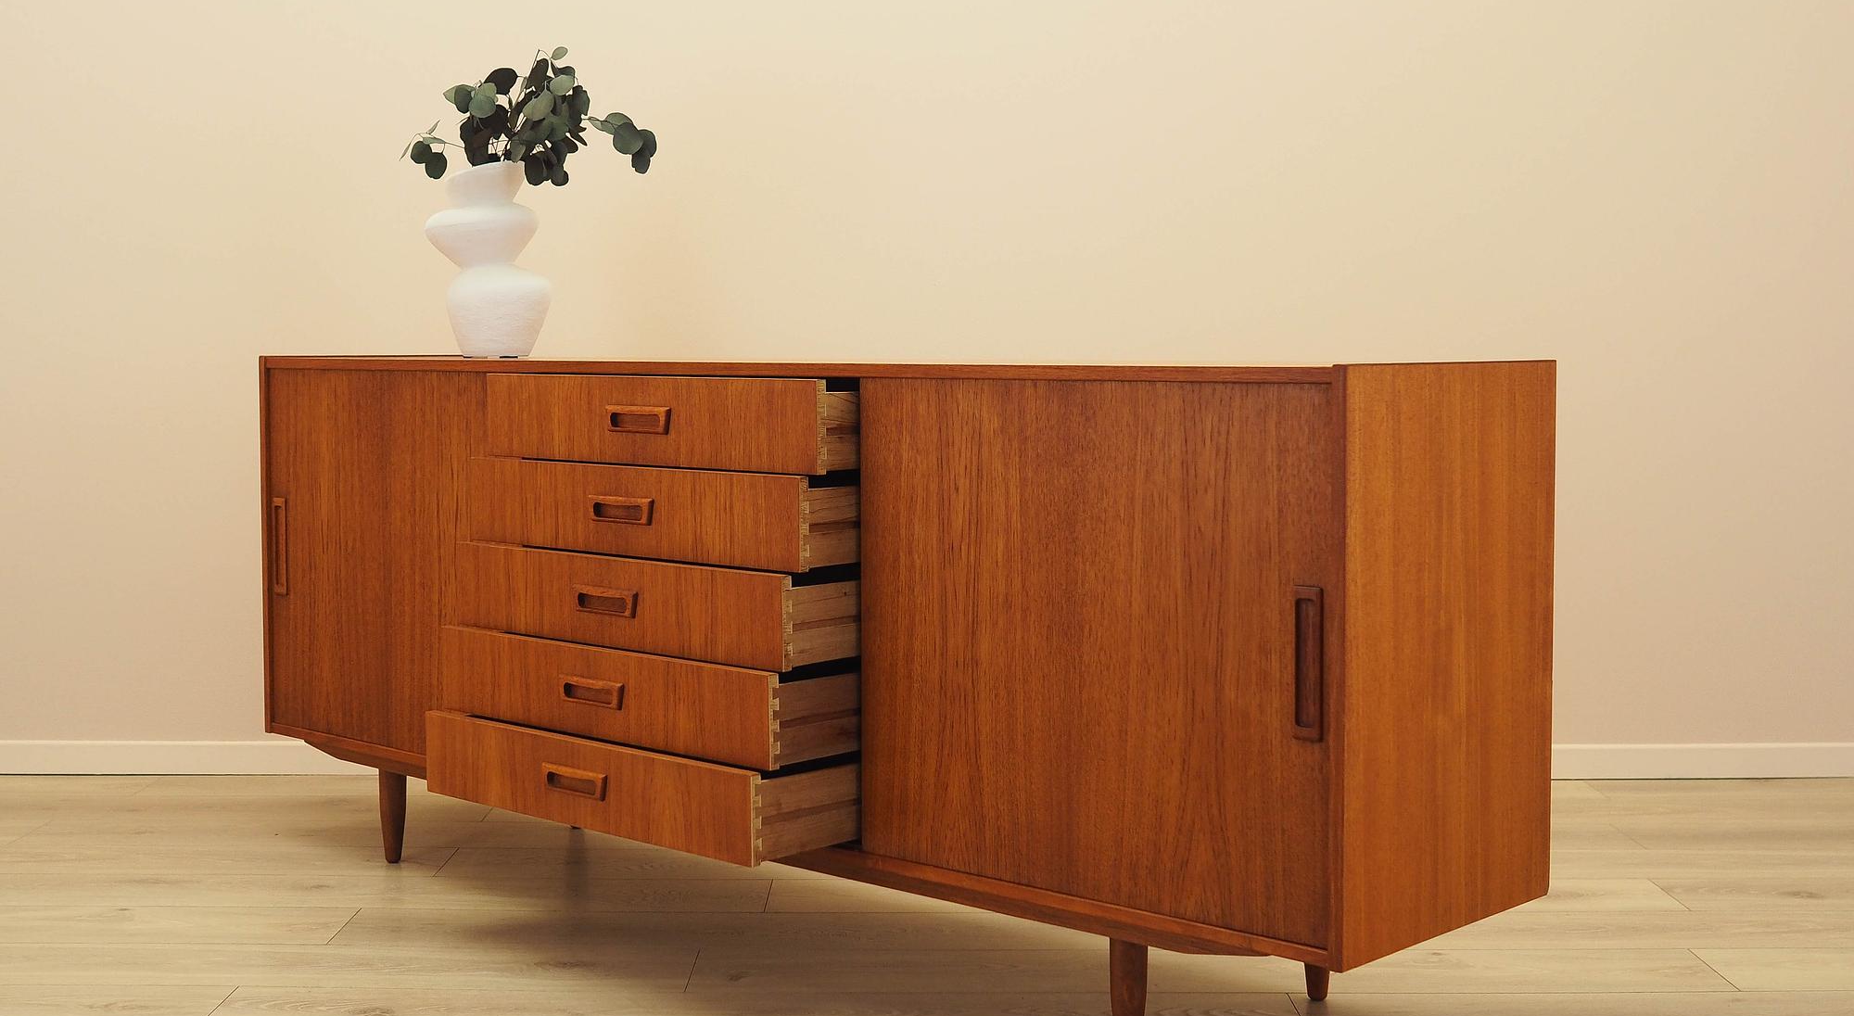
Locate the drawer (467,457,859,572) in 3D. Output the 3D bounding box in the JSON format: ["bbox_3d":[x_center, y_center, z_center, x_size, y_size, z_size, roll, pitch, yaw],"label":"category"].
[{"bbox_3d":[-0.279,-0.005,2.547,0.672,0.117,0.400,4,5,41],"label":"drawer"}]

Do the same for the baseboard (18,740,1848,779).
[{"bbox_3d":[0.000,0.506,3.652,3.800,0.073,0.015,0,4,0],"label":"baseboard"}]

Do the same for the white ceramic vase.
[{"bbox_3d":[-0.720,-0.408,2.988,0.198,0.322,0.190,0,4,0],"label":"white ceramic vase"}]

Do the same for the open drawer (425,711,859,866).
[{"bbox_3d":[-0.333,0.349,2.511,0.672,0.111,0.400,4,5,41],"label":"open drawer"}]

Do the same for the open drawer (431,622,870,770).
[{"bbox_3d":[-0.314,0.231,2.524,0.672,0.113,0.400,4,5,41],"label":"open drawer"}]

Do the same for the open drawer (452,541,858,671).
[{"bbox_3d":[-0.297,0.114,2.535,0.672,0.115,0.400,4,5,41],"label":"open drawer"}]

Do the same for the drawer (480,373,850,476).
[{"bbox_3d":[-0.260,-0.123,2.561,0.672,0.117,0.400,4,5,41],"label":"drawer"}]

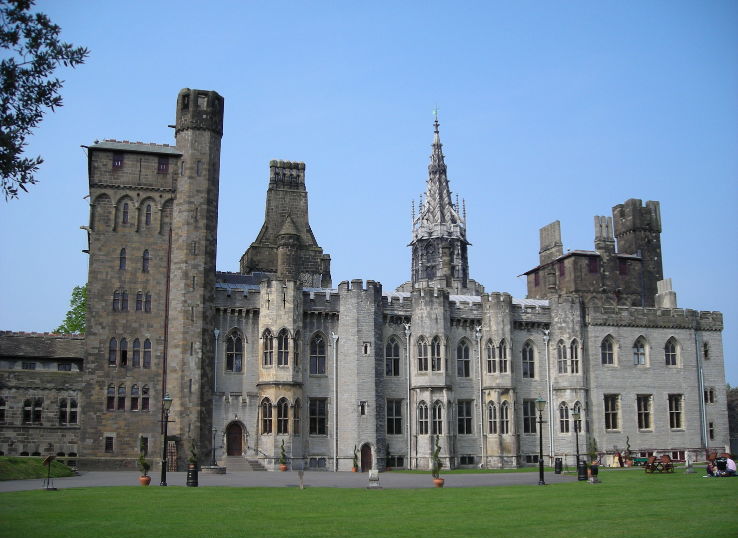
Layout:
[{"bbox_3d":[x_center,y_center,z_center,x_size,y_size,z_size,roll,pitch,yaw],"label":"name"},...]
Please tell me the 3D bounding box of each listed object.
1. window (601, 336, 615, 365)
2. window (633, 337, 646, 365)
[{"bbox_3d":[18.200,6.231,61.905,1.216,2.217,0.250,4,-12,-19],"label":"window"},{"bbox_3d":[22.475,6.801,67.210,1.233,2.404,0.300,3,-11,-15],"label":"window"}]

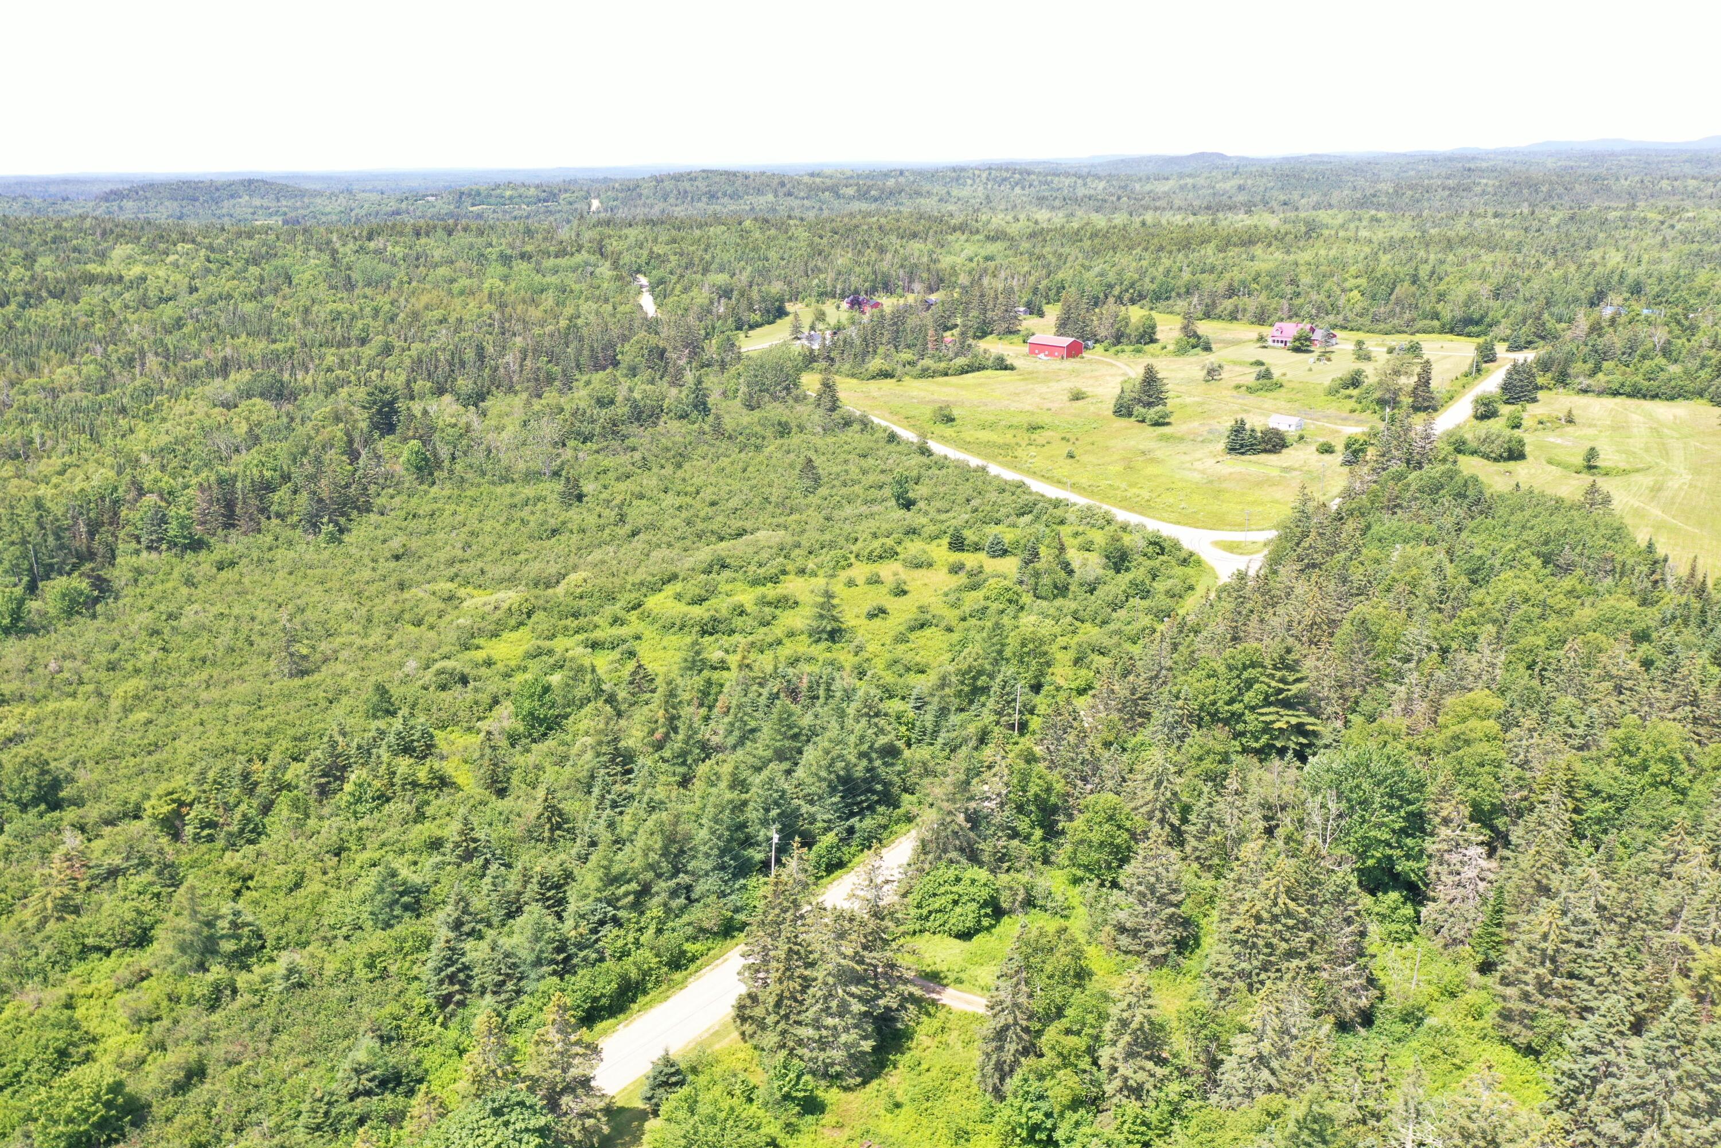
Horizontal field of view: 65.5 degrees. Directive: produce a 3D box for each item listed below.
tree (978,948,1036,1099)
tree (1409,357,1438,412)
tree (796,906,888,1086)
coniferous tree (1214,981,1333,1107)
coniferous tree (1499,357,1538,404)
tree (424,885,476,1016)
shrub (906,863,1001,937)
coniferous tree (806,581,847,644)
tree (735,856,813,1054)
[{"bbox_3d":[12.380,37.430,112.410,4.880,13.730,4.880,-1,17,0],"label":"tree"},{"bbox_3d":[155.090,-51.960,367.830,6.870,15.020,6.870,-1,17,0],"label":"tree"},{"bbox_3d":[-1.510,35.640,115.250,7.960,15.800,7.960,-1,17,0],"label":"tree"},{"bbox_3d":[33.940,38.850,109.870,9.750,12.680,9.750,6,18,19],"label":"coniferous tree"},{"bbox_3d":[212.290,-62.230,431.300,12.580,14.160,12.580,8,19,25],"label":"coniferous tree"},{"bbox_3d":[-38.330,34.640,123.920,4.710,13.440,4.710,-1,17,0],"label":"tree"},{"bbox_3d":[9.760,33.500,139.860,9.850,5.790,9.850,1,17,4],"label":"shrub"},{"bbox_3d":[-5.660,6.330,221.010,6.670,10.470,6.670,-1,17,-2],"label":"coniferous tree"},{"bbox_3d":[-7.540,33.320,117.230,6.980,19.720,6.980,-2,17,-4],"label":"tree"}]

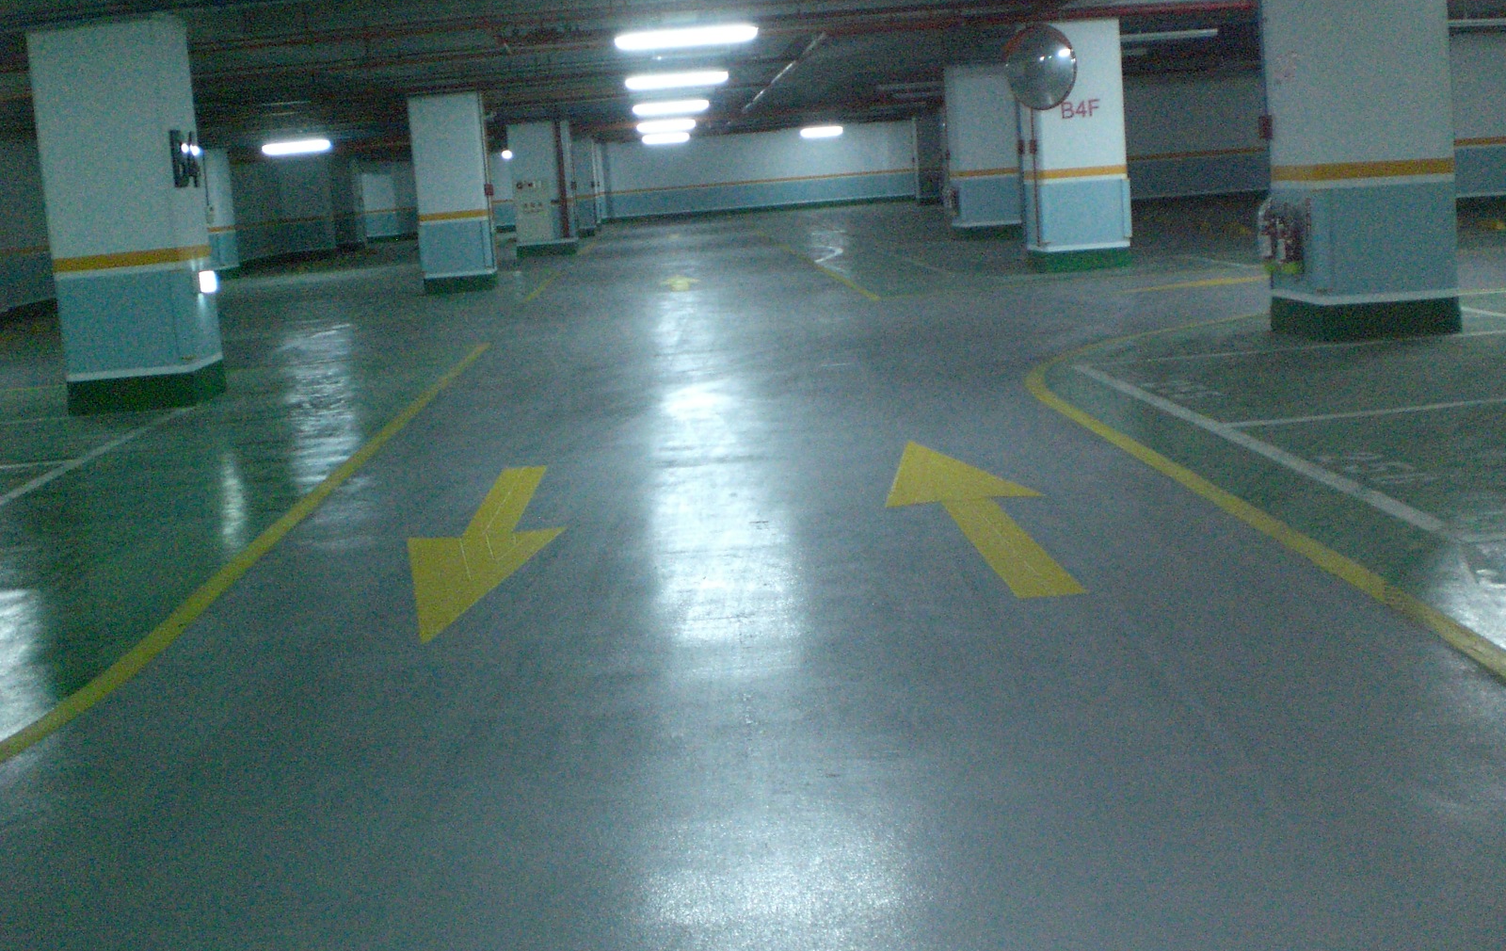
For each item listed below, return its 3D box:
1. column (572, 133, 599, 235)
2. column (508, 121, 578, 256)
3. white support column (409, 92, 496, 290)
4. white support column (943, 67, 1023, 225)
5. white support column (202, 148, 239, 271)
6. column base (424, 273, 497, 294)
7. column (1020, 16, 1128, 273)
[{"bbox_3d":[-4.536,-7.412,42.449,0.883,2.551,0.858,-5,10,-2],"label":"column"},{"bbox_3d":[-4.112,-5.601,32.372,1.071,2.551,0.862,-5,10,-2],"label":"column"},{"bbox_3d":[-3.997,-3.738,22.144,0.888,2.551,0.851,-5,10,-2],"label":"white support column"},{"bbox_3d":[3.492,-4.861,25.099,0.916,2.551,0.850,-5,10,-2],"label":"white support column"},{"bbox_3d":[-10.845,-5.146,32.746,0.883,2.551,0.858,-5,10,-2],"label":"white support column"},{"bbox_3d":[-3.908,-2.598,22.352,0.907,0.227,0.870,-5,10,-2],"label":"column base"},{"bbox_3d":[3.407,-3.479,17.587,0.888,2.551,0.866,-5,10,-2],"label":"column"}]

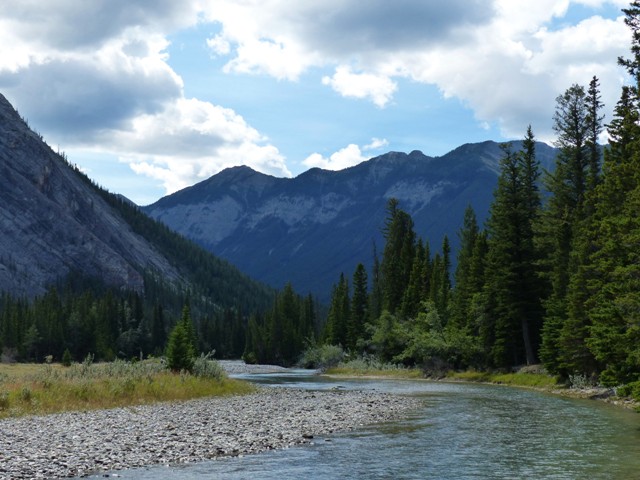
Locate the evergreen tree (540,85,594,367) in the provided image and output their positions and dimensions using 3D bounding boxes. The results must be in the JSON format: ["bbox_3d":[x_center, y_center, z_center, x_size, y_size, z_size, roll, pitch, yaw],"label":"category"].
[{"bbox_3d":[13.373,-0.775,55.395,3.240,15.960,3.240,0,-6,0],"label":"evergreen tree"}]

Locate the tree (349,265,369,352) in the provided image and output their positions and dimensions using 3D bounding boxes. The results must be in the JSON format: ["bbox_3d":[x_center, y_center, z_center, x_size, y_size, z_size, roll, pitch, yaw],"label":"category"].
[{"bbox_3d":[3.780,6.851,99.837,2.060,8.920,2.060,0,-6,0],"label":"tree"}]

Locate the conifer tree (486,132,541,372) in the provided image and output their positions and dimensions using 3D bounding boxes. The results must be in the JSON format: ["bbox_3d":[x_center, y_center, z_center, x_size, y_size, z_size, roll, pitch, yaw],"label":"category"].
[{"bbox_3d":[12.232,0.735,64.285,3.850,14.540,3.850,0,-6,0],"label":"conifer tree"}]

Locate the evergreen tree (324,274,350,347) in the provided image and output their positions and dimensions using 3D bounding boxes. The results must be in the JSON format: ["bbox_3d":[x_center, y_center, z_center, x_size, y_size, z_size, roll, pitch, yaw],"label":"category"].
[{"bbox_3d":[1.803,7.608,104.784,2.810,8.120,2.810,0,-6,0],"label":"evergreen tree"}]

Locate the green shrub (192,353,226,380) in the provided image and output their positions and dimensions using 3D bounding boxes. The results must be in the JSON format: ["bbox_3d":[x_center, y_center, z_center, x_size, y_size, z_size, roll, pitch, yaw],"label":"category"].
[{"bbox_3d":[-5.285,6.049,48.633,1.630,1.330,1.630,0,-6,0],"label":"green shrub"}]

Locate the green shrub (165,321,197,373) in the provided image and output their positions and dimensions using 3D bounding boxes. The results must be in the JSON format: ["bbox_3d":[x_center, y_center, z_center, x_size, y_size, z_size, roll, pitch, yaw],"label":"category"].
[{"bbox_3d":[-7.230,5.594,52.704,1.660,2.630,1.660,0,-6,0],"label":"green shrub"}]

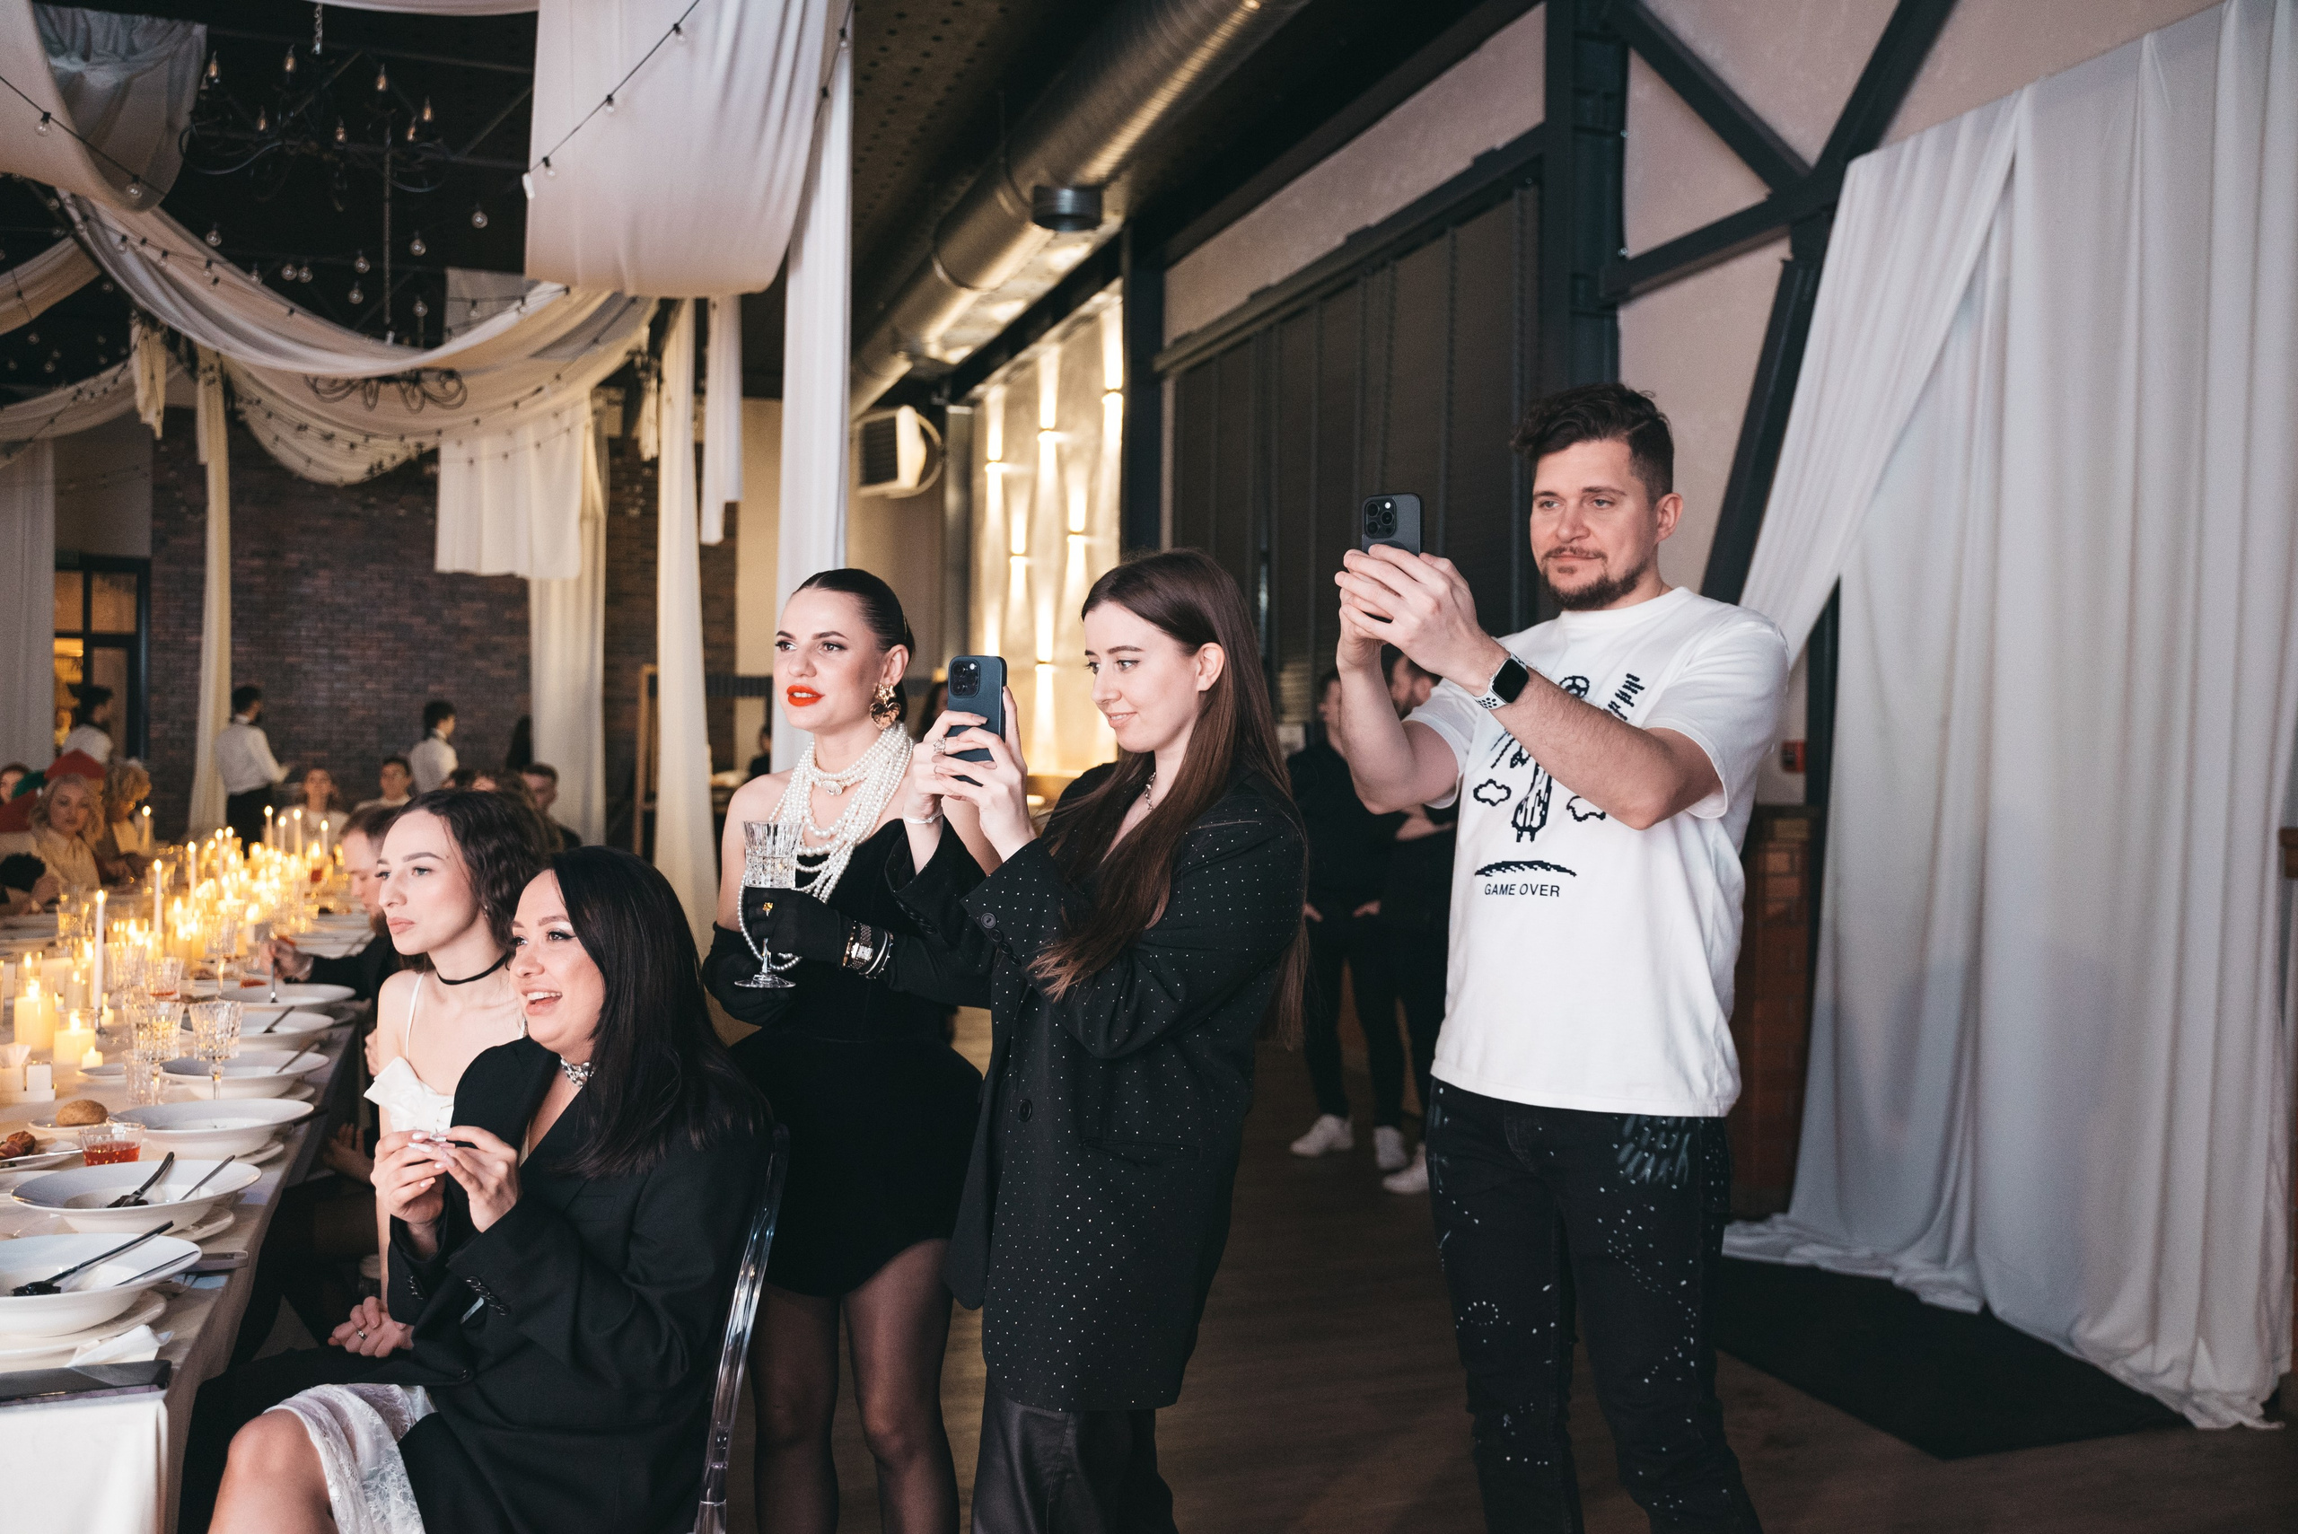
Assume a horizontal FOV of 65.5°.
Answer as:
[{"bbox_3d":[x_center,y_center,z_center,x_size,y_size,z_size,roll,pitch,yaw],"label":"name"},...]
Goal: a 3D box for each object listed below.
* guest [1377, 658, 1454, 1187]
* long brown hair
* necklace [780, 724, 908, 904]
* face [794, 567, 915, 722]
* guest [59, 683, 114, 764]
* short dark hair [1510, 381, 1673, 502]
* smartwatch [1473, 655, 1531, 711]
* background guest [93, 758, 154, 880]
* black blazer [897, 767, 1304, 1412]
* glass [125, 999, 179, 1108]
[{"bbox_3d":[0.910,0.500,5.950,0.360,1.780,0.500,0,1,-26],"label":"guest"},{"bbox_3d":[0.030,0.035,2.140,0.290,0.560,0.250,0,1,-37],"label":"long brown hair"},{"bbox_3d":[-0.391,0.057,2.310,0.160,0.225,0.150,1,0,30],"label":"necklace"},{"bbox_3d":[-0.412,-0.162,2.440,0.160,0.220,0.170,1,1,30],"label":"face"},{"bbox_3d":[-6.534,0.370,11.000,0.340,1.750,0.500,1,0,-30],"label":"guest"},{"bbox_3d":[0.522,-0.375,2.090,0.175,0.150,0.215,1,0,37],"label":"short dark hair"},{"bbox_3d":[0.387,-0.091,1.950,0.040,0.065,0.058,38,-3,-14],"label":"smartwatch"},{"bbox_3d":[-4.850,0.640,8.700,0.700,1.310,0.520,1,1,6],"label":"background guest"},{"bbox_3d":[-0.053,0.373,2.090,0.490,0.750,0.450,1,0,-41],"label":"black blazer"},{"bbox_3d":[-1.889,0.545,3.400,0.082,0.205,0.082,1,1,0],"label":"glass"}]

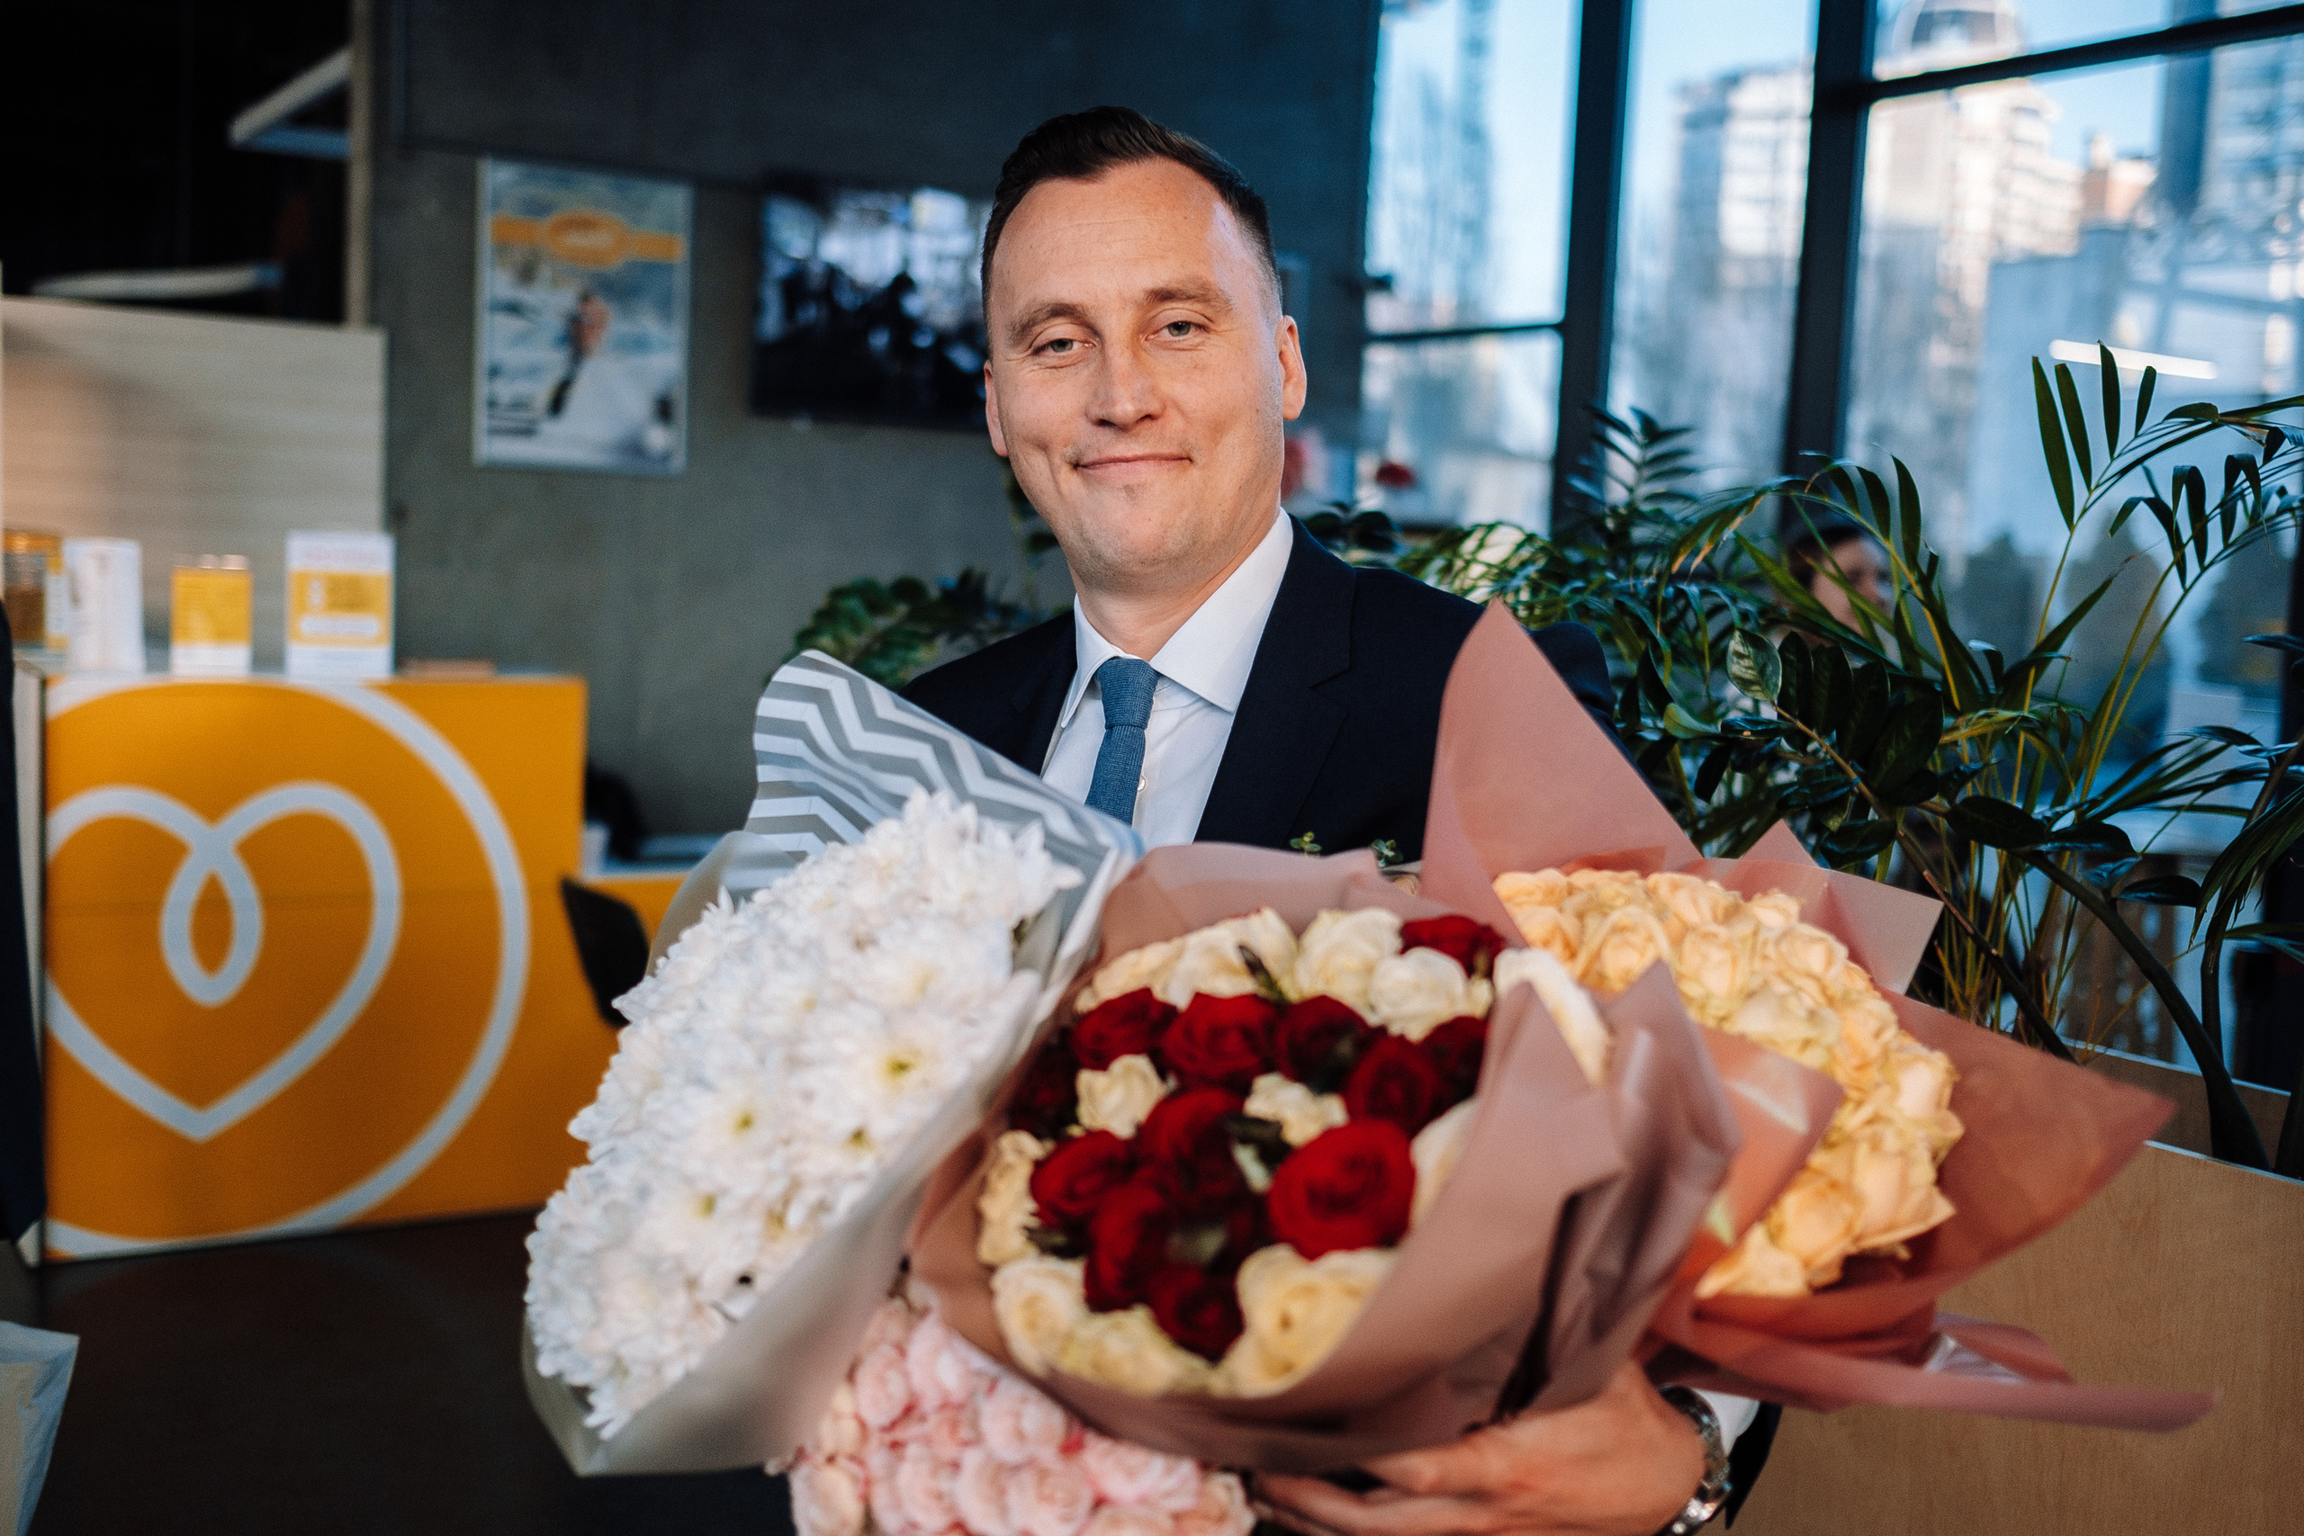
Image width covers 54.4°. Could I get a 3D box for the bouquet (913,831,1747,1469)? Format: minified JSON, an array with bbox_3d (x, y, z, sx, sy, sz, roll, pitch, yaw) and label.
[{"bbox_3d":[0.077,0.180,0.930,0.330,0.320,0.280,-8,45,12],"label":"bouquet"}]

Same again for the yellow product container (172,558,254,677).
[{"bbox_3d":[-1.937,-0.305,4.598,0.160,0.225,0.070,-1,7,-32],"label":"yellow product container"}]

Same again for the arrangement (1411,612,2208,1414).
[{"bbox_3d":[0.283,0.138,0.990,0.370,0.360,0.330,-3,47,-23],"label":"arrangement"}]

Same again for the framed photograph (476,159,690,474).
[{"bbox_3d":[-1.612,-1.265,6.350,0.615,0.835,0.030,-1,7,-32],"label":"framed photograph"}]

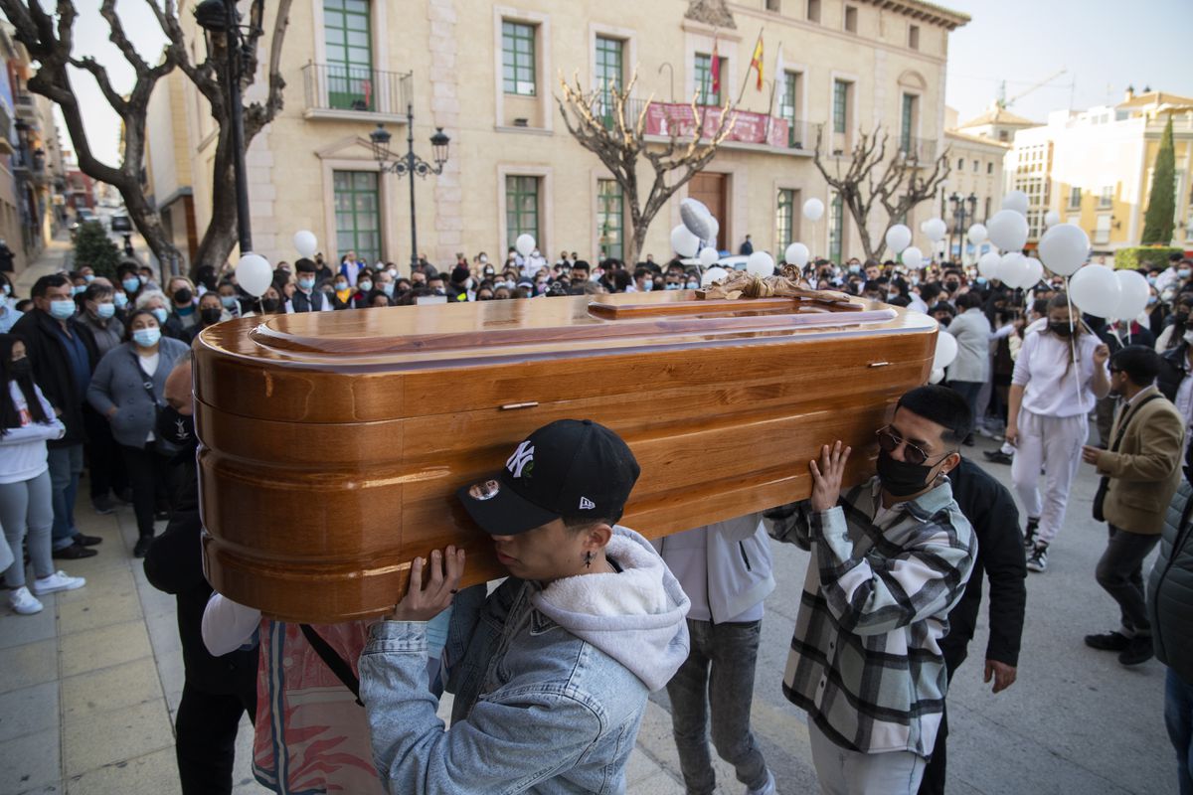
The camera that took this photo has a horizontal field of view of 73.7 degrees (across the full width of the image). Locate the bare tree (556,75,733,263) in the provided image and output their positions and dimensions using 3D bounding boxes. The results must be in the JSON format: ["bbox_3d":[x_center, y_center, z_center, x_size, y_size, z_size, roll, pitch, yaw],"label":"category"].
[{"bbox_3d":[0.987,-3.603,15.617,3.700,5.500,3.600,-8,12,-36],"label":"bare tree"}]

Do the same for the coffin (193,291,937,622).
[{"bbox_3d":[0.125,-0.003,1.884,1.960,0.460,0.530,-7,19,-37],"label":"coffin"}]

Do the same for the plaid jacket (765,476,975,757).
[{"bbox_3d":[0.699,0.522,2.060,0.450,0.690,0.550,-7,12,-33],"label":"plaid jacket"}]

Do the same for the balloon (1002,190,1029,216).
[{"bbox_3d":[4.449,-2.053,8.443,0.285,0.320,0.285,-1,10,0],"label":"balloon"}]

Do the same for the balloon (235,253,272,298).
[{"bbox_3d":[-2.584,-0.926,5.999,0.285,0.320,0.285,-1,10,0],"label":"balloon"}]

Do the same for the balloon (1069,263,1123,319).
[{"bbox_3d":[2.781,-0.600,4.427,0.285,0.315,0.285,-17,9,3],"label":"balloon"}]

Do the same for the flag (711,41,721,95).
[{"bbox_3d":[3.190,-8.841,21.300,0.320,1.420,0.300,-7,12,-30],"label":"flag"}]

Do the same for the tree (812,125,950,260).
[{"bbox_3d":[7.604,-4.623,21.341,3.900,5.400,3.800,-8,12,-36],"label":"tree"}]

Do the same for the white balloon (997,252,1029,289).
[{"bbox_3d":[3.783,-1.152,7.200,0.275,0.315,0.275,-1,10,0],"label":"white balloon"}]

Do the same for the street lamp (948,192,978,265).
[{"bbox_3d":[15.172,-6.396,33.191,1.480,4.460,0.470,-6,11,-27],"label":"street lamp"}]

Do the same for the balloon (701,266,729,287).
[{"bbox_3d":[1.180,-1.156,7.900,0.275,0.300,0.275,-1,10,0],"label":"balloon"}]

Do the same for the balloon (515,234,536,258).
[{"bbox_3d":[-1.040,-2.232,11.631,0.285,0.320,0.285,-1,10,0],"label":"balloon"}]

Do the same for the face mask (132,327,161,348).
[{"bbox_3d":[-2.656,-0.355,4.700,0.150,0.115,0.080,-9,13,-39],"label":"face mask"}]

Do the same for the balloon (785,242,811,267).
[{"bbox_3d":[2.373,-1.690,9.420,0.285,0.320,0.285,-1,10,0],"label":"balloon"}]

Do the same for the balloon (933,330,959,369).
[{"bbox_3d":[2.591,-0.356,5.999,0.285,0.320,0.285,-1,10,0],"label":"balloon"}]

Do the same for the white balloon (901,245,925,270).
[{"bbox_3d":[4.099,-1.805,10.300,0.275,0.295,0.275,-1,10,0],"label":"white balloon"}]

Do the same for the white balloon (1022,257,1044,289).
[{"bbox_3d":[4.081,-1.172,7.500,0.275,0.310,0.275,-1,10,0],"label":"white balloon"}]

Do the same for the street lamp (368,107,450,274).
[{"bbox_3d":[-3.559,-3.242,15.726,1.500,4.858,0.450,-7,12,-30],"label":"street lamp"}]

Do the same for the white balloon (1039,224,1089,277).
[{"bbox_3d":[2.651,-0.835,4.500,0.283,0.305,0.283,-1,10,0],"label":"white balloon"}]

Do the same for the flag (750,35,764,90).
[{"bbox_3d":[4.456,-9.255,22.000,0.420,1.450,0.300,-7,12,-30],"label":"flag"}]

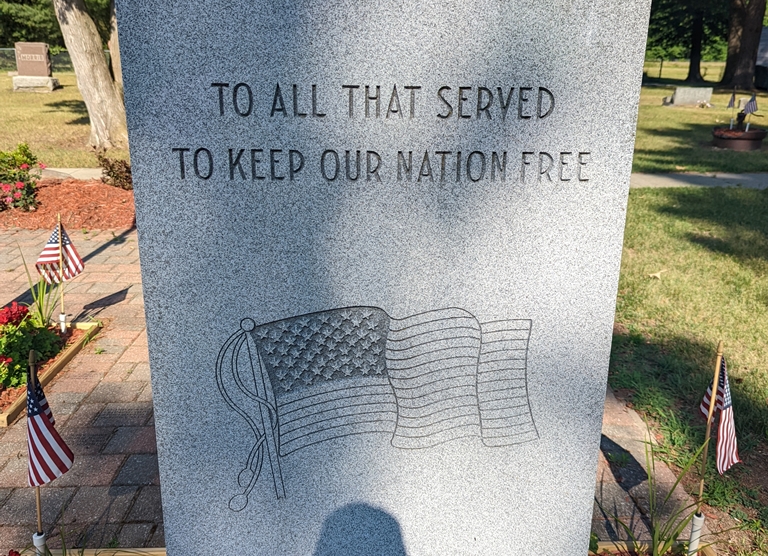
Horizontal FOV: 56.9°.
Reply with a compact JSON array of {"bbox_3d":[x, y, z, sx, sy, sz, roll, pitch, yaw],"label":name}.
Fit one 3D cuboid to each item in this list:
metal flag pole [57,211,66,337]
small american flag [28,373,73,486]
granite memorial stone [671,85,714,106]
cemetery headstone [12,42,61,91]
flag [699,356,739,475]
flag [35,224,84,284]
[{"bbox_3d":[-1.587,-0.017,3.488,0.034,0.610,0.034,5,15,0],"label":"metal flag pole"},{"bbox_3d":[-0.832,0.379,1.768,0.118,0.300,0.090,-6,19,-22],"label":"small american flag"},{"bbox_3d":[8.930,-5.254,20.500,1.050,0.500,0.270,1,17,0],"label":"granite memorial stone"},{"bbox_3d":[-9.391,-5.696,19.100,1.070,1.200,0.400,2,17,3],"label":"cemetery headstone"},{"bbox_3d":[0.871,0.362,1.843,0.100,0.315,0.090,8,19,22],"label":"flag"},{"bbox_3d":[-1.596,-0.114,3.482,0.240,0.290,0.110,-3,18,-11],"label":"flag"}]

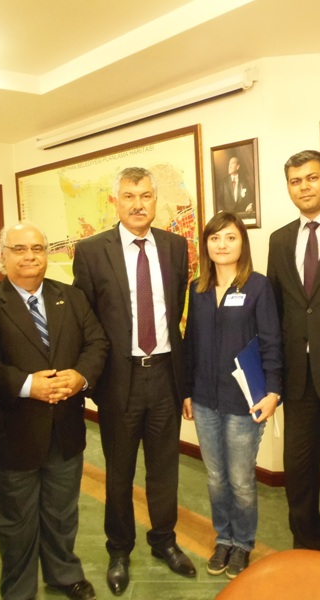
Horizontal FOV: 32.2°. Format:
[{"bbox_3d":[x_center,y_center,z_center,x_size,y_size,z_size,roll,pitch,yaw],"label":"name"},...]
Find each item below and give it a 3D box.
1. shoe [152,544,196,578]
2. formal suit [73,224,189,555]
[{"bbox_3d":[0.054,1.148,2.510,0.275,0.105,0.100,2,7,43],"label":"shoe"},{"bbox_3d":[-0.123,0.400,2.430,0.510,1.480,0.310,-4,5,-13],"label":"formal suit"}]

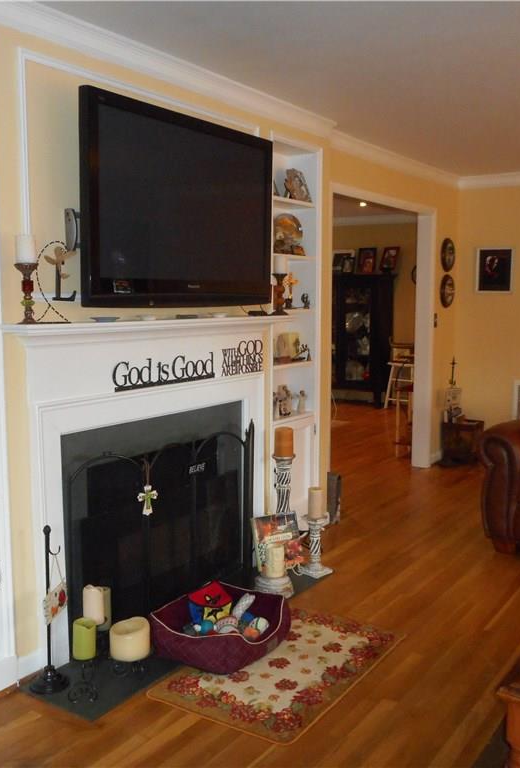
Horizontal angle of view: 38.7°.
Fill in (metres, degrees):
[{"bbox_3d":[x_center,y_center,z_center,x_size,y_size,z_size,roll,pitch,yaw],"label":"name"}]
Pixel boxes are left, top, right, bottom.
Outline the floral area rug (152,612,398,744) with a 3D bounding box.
[{"bbox_3d":[0.108,1.087,2.907,0.602,0.010,0.955,4,8,34],"label":"floral area rug"}]

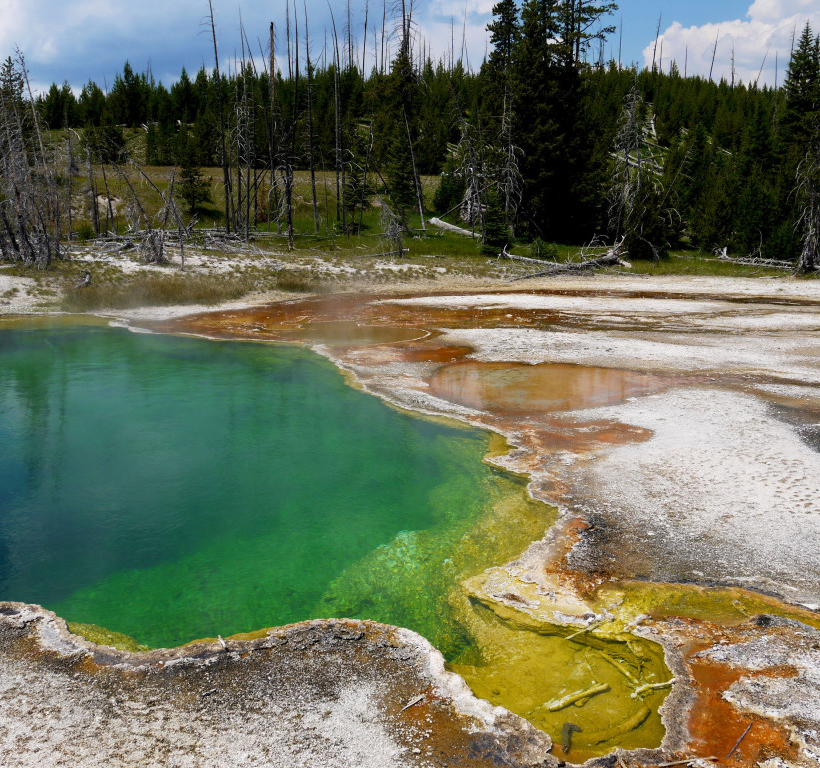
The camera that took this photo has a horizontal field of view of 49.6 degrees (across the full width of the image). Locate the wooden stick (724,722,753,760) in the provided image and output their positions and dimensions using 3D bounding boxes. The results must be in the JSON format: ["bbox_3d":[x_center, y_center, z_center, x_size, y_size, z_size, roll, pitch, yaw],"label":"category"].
[{"bbox_3d":[1.395,1.497,3.746,0.014,0.013,0.332,8,13,37],"label":"wooden stick"}]

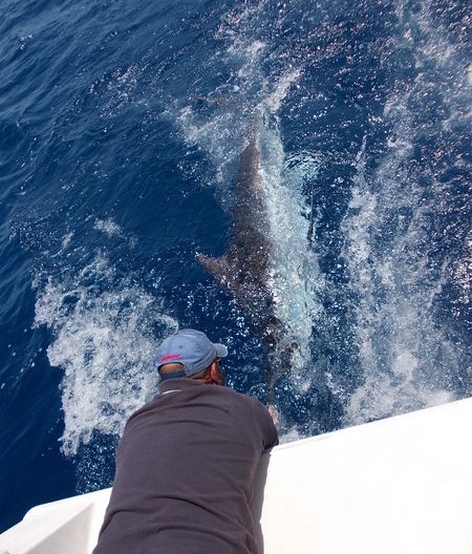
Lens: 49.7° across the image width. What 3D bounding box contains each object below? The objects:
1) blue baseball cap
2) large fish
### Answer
[{"bbox_3d":[-0.142,0.210,1.579,0.180,0.130,0.275,-8,16,26],"label":"blue baseball cap"},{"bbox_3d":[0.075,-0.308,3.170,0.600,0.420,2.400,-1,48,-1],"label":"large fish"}]

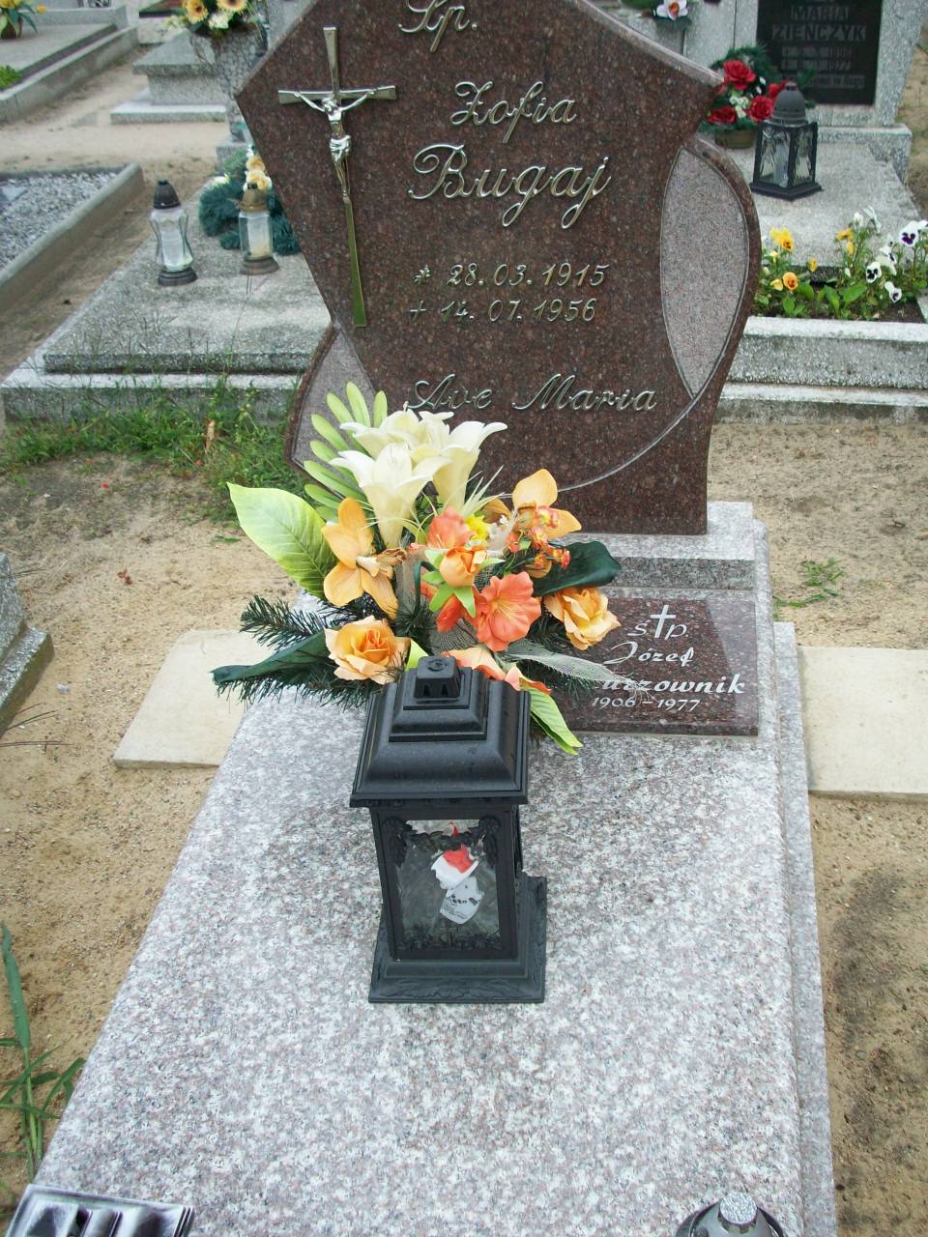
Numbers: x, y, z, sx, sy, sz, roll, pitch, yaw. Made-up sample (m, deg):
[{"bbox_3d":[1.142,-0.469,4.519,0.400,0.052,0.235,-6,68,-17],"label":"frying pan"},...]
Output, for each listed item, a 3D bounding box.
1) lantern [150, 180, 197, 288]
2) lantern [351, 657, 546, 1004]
[{"bbox_3d":[-0.796,-1.047,3.564,0.122,0.272,0.122,3,35,9],"label":"lantern"},{"bbox_3d":[-0.014,0.207,1.442,0.192,0.407,0.192,-1,35,5],"label":"lantern"}]

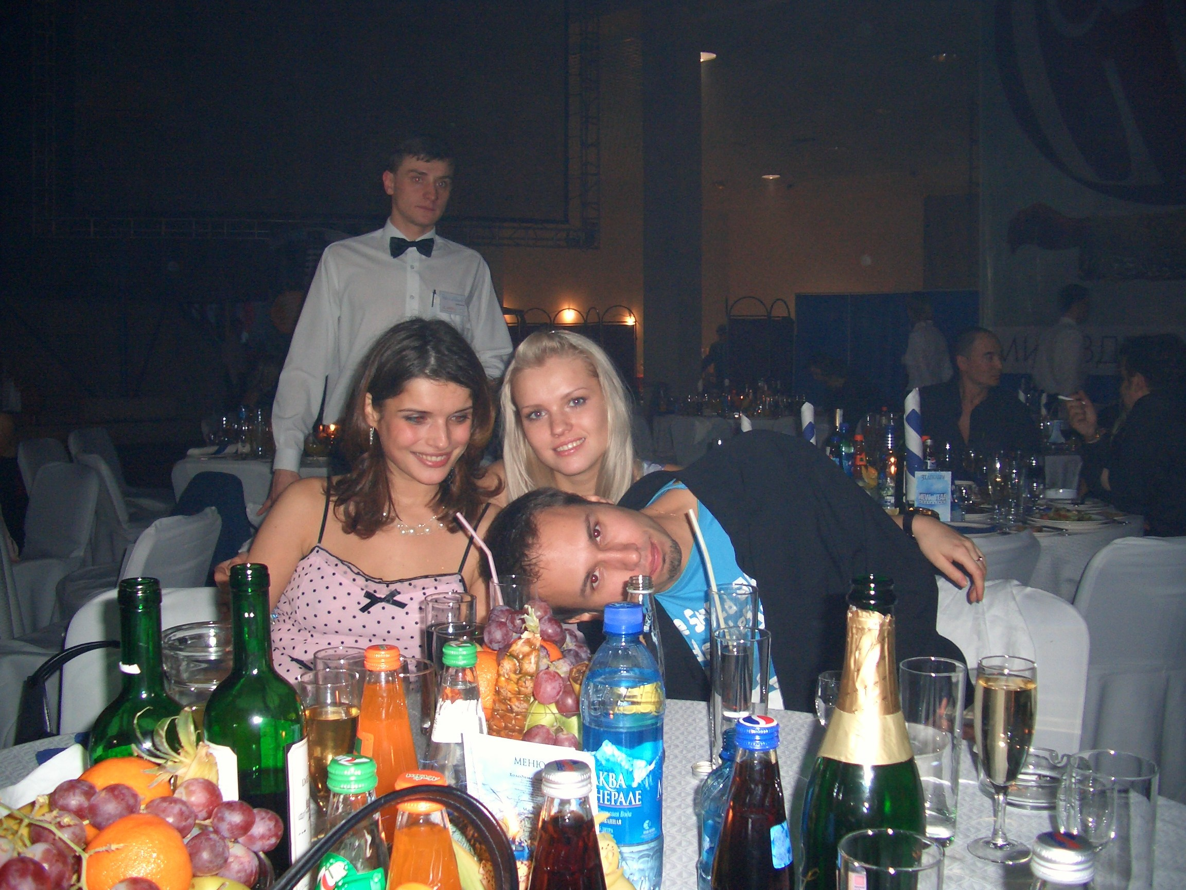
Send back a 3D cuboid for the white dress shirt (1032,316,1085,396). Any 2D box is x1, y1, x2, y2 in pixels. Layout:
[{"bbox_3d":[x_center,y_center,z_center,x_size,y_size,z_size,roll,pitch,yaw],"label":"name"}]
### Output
[{"bbox_3d":[2.910,-0.549,7.480,0.320,0.520,0.460,1,5,8],"label":"white dress shirt"}]

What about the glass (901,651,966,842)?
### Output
[{"bbox_3d":[0.326,0.288,1.146,0.062,0.165,0.062,0,5,0],"label":"glass"}]

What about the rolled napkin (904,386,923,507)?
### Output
[{"bbox_3d":[0.937,0.003,3.500,0.050,0.335,0.050,0,5,0],"label":"rolled napkin"}]

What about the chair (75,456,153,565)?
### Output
[{"bbox_3d":[-1.860,0.440,4.800,0.490,0.840,0.420,-2,5,-29],"label":"chair"}]

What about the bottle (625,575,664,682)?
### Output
[{"bbox_3d":[0.050,0.243,1.267,0.058,0.208,0.058,0,4,0],"label":"bottle"}]

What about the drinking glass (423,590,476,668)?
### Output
[{"bbox_3d":[-0.169,0.266,1.425,0.061,0.165,0.061,0,5,0],"label":"drinking glass"}]

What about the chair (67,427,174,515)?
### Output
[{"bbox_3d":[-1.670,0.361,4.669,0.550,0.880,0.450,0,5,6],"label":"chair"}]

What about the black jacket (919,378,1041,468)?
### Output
[{"bbox_3d":[1.380,0.041,4.266,0.480,0.560,0.320,2,5,21],"label":"black jacket"}]

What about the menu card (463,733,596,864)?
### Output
[{"bbox_3d":[-0.048,0.299,0.905,0.107,0.148,0.030,2,4,23],"label":"menu card"}]

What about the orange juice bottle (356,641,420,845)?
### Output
[{"bbox_3d":[-0.167,0.266,0.965,0.060,0.210,0.060,1,4,18],"label":"orange juice bottle"}]

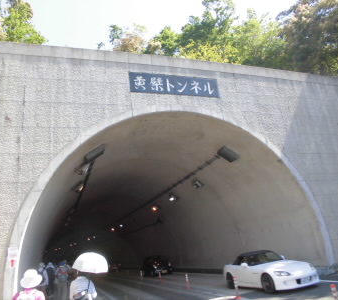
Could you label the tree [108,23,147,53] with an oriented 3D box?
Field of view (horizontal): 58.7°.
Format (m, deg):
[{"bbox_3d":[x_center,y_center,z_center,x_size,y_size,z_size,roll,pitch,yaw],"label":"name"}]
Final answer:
[{"bbox_3d":[-3.299,-8.410,24.404,3.500,4.800,3.300,-1,-19,-21],"label":"tree"}]

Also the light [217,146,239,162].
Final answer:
[{"bbox_3d":[3.004,0.234,15.189,0.870,0.270,0.520,33,-27,-6],"label":"light"}]

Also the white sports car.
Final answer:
[{"bbox_3d":[3.670,4.535,11.430,1.750,1.285,4.130,-1,-19,-20],"label":"white sports car"}]

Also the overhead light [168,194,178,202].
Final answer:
[{"bbox_3d":[0.278,3.864,23.925,0.600,0.320,0.380,39,-27,-3],"label":"overhead light"}]

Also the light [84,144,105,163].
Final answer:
[{"bbox_3d":[-3.071,0.145,12.375,0.900,0.270,0.500,-39,-2,-27],"label":"light"}]

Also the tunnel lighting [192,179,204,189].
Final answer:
[{"bbox_3d":[1.847,2.175,19.483,0.600,0.320,0.380,38,-27,-4],"label":"tunnel lighting"}]

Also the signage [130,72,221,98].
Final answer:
[{"bbox_3d":[0.351,-2.796,12.941,4.120,0.930,0.100,-1,-19,-21],"label":"signage"}]

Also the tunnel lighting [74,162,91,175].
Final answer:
[{"bbox_3d":[-3.656,0.782,12.695,0.600,0.320,0.380,-46,1,-28],"label":"tunnel lighting"}]

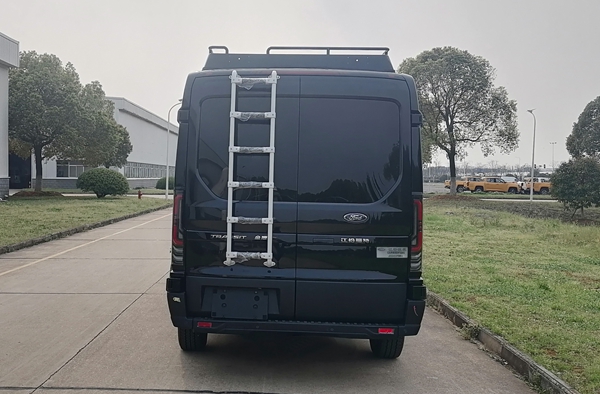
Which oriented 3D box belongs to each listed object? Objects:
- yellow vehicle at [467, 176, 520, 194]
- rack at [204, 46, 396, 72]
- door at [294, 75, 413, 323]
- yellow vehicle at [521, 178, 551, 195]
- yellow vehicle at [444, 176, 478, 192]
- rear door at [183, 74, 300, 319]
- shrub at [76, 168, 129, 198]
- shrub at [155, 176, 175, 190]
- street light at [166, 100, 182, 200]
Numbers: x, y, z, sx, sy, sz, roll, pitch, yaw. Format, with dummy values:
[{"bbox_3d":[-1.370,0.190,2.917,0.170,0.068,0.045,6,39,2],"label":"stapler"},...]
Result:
[{"bbox_3d":[19.700,-1.140,48.100,5.350,1.830,1.920,1,2,5],"label":"yellow vehicle"},{"bbox_3d":[0.020,-1.170,5.000,1.550,0.230,2.500,1,2,1],"label":"rack"},{"bbox_3d":[0.413,0.000,3.590,0.850,1.860,0.200,1,2,1],"label":"door"},{"bbox_3d":[25.600,-1.080,47.800,5.350,1.830,1.920,1,2,5],"label":"yellow vehicle"},{"bbox_3d":[18.800,-1.280,50.800,5.350,1.820,1.920,1,2,2],"label":"yellow vehicle"},{"bbox_3d":[-0.440,-0.020,3.590,0.850,1.860,0.200,1,2,1],"label":"rear door"},{"bbox_3d":[-12.750,-0.860,30.200,3.350,1.900,3.250,0,3,-23],"label":"shrub"},{"bbox_3d":[-13.500,-1.400,48.000,2.600,1.380,2.500,1,2,-16],"label":"shrub"},{"bbox_3d":[-7.900,-3.020,30.000,1.400,6.400,0.300,1,2,0],"label":"street light"}]

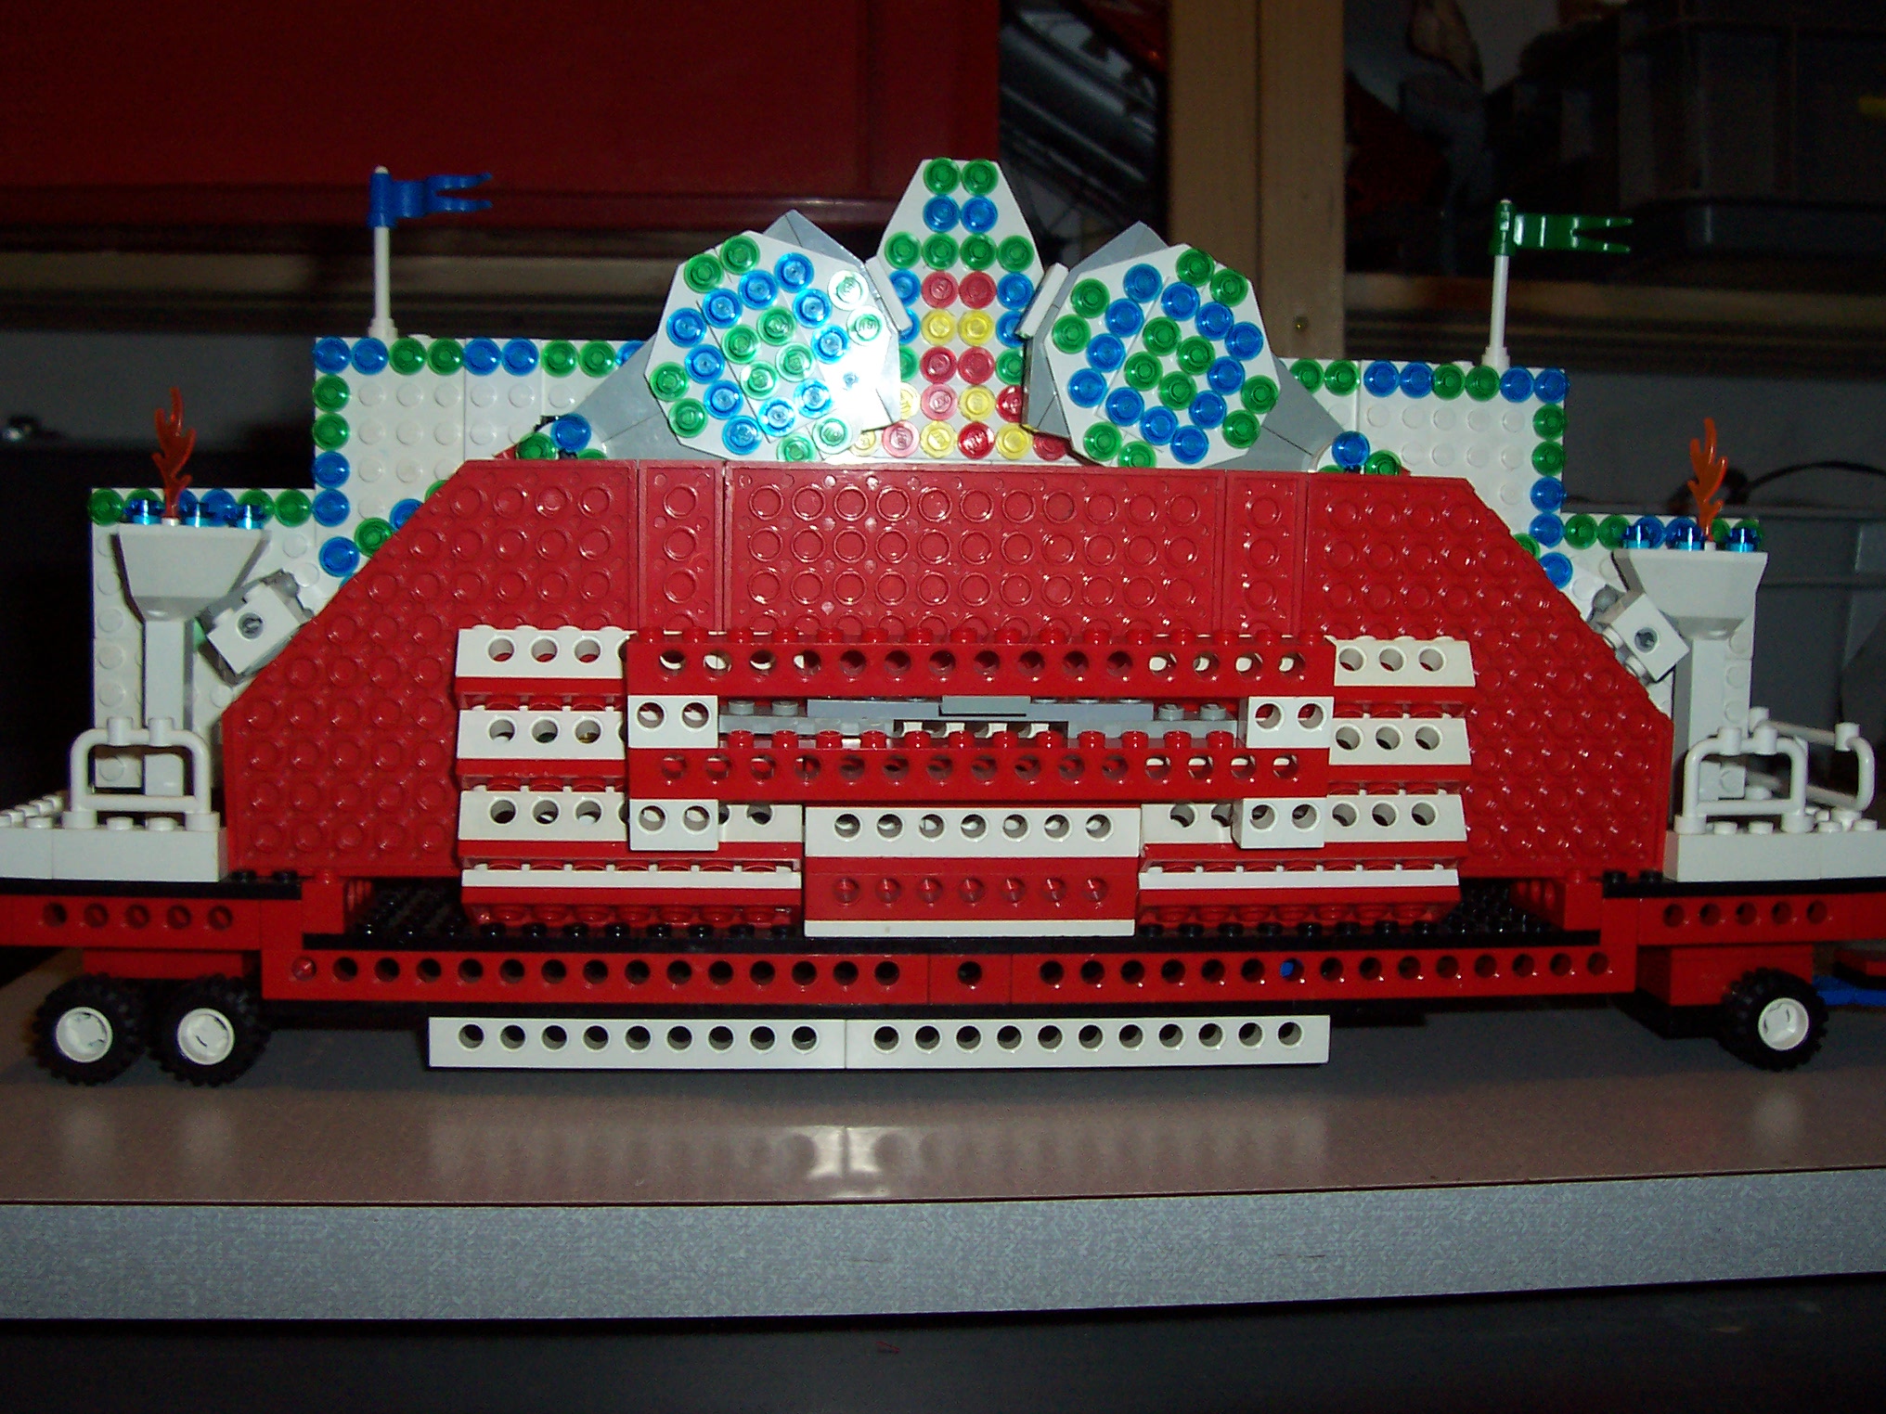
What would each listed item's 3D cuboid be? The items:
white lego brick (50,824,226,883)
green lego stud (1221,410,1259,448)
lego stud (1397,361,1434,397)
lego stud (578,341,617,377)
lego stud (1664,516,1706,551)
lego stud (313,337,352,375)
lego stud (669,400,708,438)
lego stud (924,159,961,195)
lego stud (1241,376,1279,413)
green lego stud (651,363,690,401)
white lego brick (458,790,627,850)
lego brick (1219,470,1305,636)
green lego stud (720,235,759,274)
[{"bbox_3d":[-0.152,0.027,0.382,0.032,0.010,0.008,0,4,-5],"label":"white lego brick"},{"bbox_3d":[0.061,-0.057,0.412,0.008,0.008,0.005,0,6,-6],"label":"green lego stud"},{"bbox_3d":[0.103,-0.071,0.439,0.008,0.008,0.005,0,6,-5],"label":"lego stud"},{"bbox_3d":[-0.073,-0.074,0.428,0.008,0.008,0.005,0,4,-5],"label":"lego stud"},{"bbox_3d":[0.162,-0.037,0.440,0.008,0.005,0.008,0,4,-5],"label":"lego stud"},{"bbox_3d":[-0.127,-0.073,0.420,0.008,0.008,0.005,0,6,-5],"label":"lego stud"},{"bbox_3d":[-0.051,-0.057,0.401,0.008,0.008,0.005,1,5,-2],"label":"lego stud"},{"bbox_3d":[0.000,-0.112,0.425,0.008,0.008,0.005,0,4,-5],"label":"lego stud"},{"bbox_3d":[0.065,-0.064,0.411,0.008,0.008,0.005,0,6,-6],"label":"lego stud"},{"bbox_3d":[-0.054,-0.065,0.402,0.008,0.008,0.005,0,9,-4],"label":"green lego stud"},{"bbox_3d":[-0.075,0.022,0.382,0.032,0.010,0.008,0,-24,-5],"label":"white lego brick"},{"bbox_3d":[0.062,-0.023,0.395,0.016,0.048,0.005,0,9,-5],"label":"lego brick"},{"bbox_3d":[-0.040,-0.088,0.394,0.008,0.008,0.005,0,8,-5],"label":"green lego stud"}]

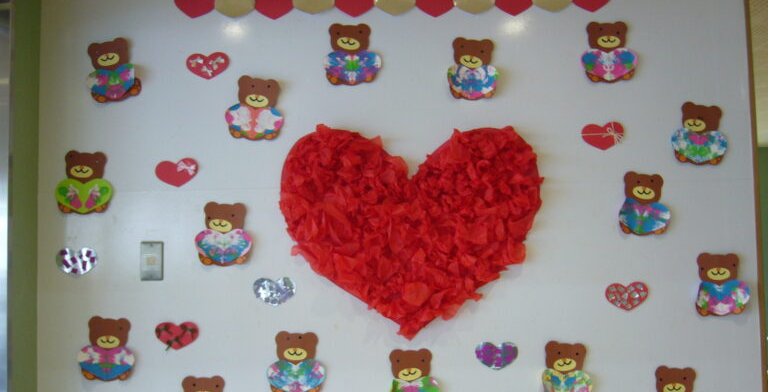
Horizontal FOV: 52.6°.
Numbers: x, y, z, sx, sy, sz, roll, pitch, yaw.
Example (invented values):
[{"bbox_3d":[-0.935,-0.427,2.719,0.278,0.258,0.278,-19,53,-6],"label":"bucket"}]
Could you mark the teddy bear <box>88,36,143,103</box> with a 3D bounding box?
[{"bbox_3d":[-0.833,-0.389,2.394,0.161,0.190,0.020,-9,-3,-2],"label":"teddy bear"}]

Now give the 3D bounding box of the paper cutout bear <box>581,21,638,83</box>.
[{"bbox_3d":[0.701,-0.446,2.404,0.179,0.195,0.012,-1,-4,-1],"label":"paper cutout bear"}]

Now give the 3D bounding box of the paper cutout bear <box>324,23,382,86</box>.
[{"bbox_3d":[-0.094,-0.434,2.394,0.179,0.195,0.015,-1,-4,-1],"label":"paper cutout bear"}]

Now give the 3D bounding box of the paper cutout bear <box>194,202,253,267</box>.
[{"bbox_3d":[-0.486,0.118,2.361,0.174,0.196,0.025,-1,-4,-1],"label":"paper cutout bear"}]

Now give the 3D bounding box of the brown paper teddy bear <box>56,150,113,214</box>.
[{"bbox_3d":[-0.911,-0.040,2.362,0.173,0.194,0.015,-1,-4,-1],"label":"brown paper teddy bear"}]

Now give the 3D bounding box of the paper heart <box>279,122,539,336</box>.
[{"bbox_3d":[0.084,0.106,2.339,0.791,0.645,0.080,-1,-4,-1],"label":"paper heart"}]

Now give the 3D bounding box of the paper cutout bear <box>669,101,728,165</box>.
[{"bbox_3d":[0.990,-0.196,2.423,0.174,0.194,0.020,4,-3,-1],"label":"paper cutout bear"}]

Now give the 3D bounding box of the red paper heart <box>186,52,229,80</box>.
[{"bbox_3d":[-0.543,-0.401,2.401,0.131,0.086,0.010,-1,-4,-1],"label":"red paper heart"}]

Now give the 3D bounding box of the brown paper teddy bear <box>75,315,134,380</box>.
[{"bbox_3d":[-0.836,0.460,2.336,0.172,0.194,0.025,-1,-4,-1],"label":"brown paper teddy bear"}]

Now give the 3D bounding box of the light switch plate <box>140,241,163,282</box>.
[{"bbox_3d":[-0.702,0.197,2.352,0.070,0.119,0.010,-1,-4,-1],"label":"light switch plate"}]

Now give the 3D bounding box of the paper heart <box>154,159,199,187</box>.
[{"bbox_3d":[-0.632,-0.071,2.370,0.131,0.090,0.008,-1,-4,-1],"label":"paper heart"}]

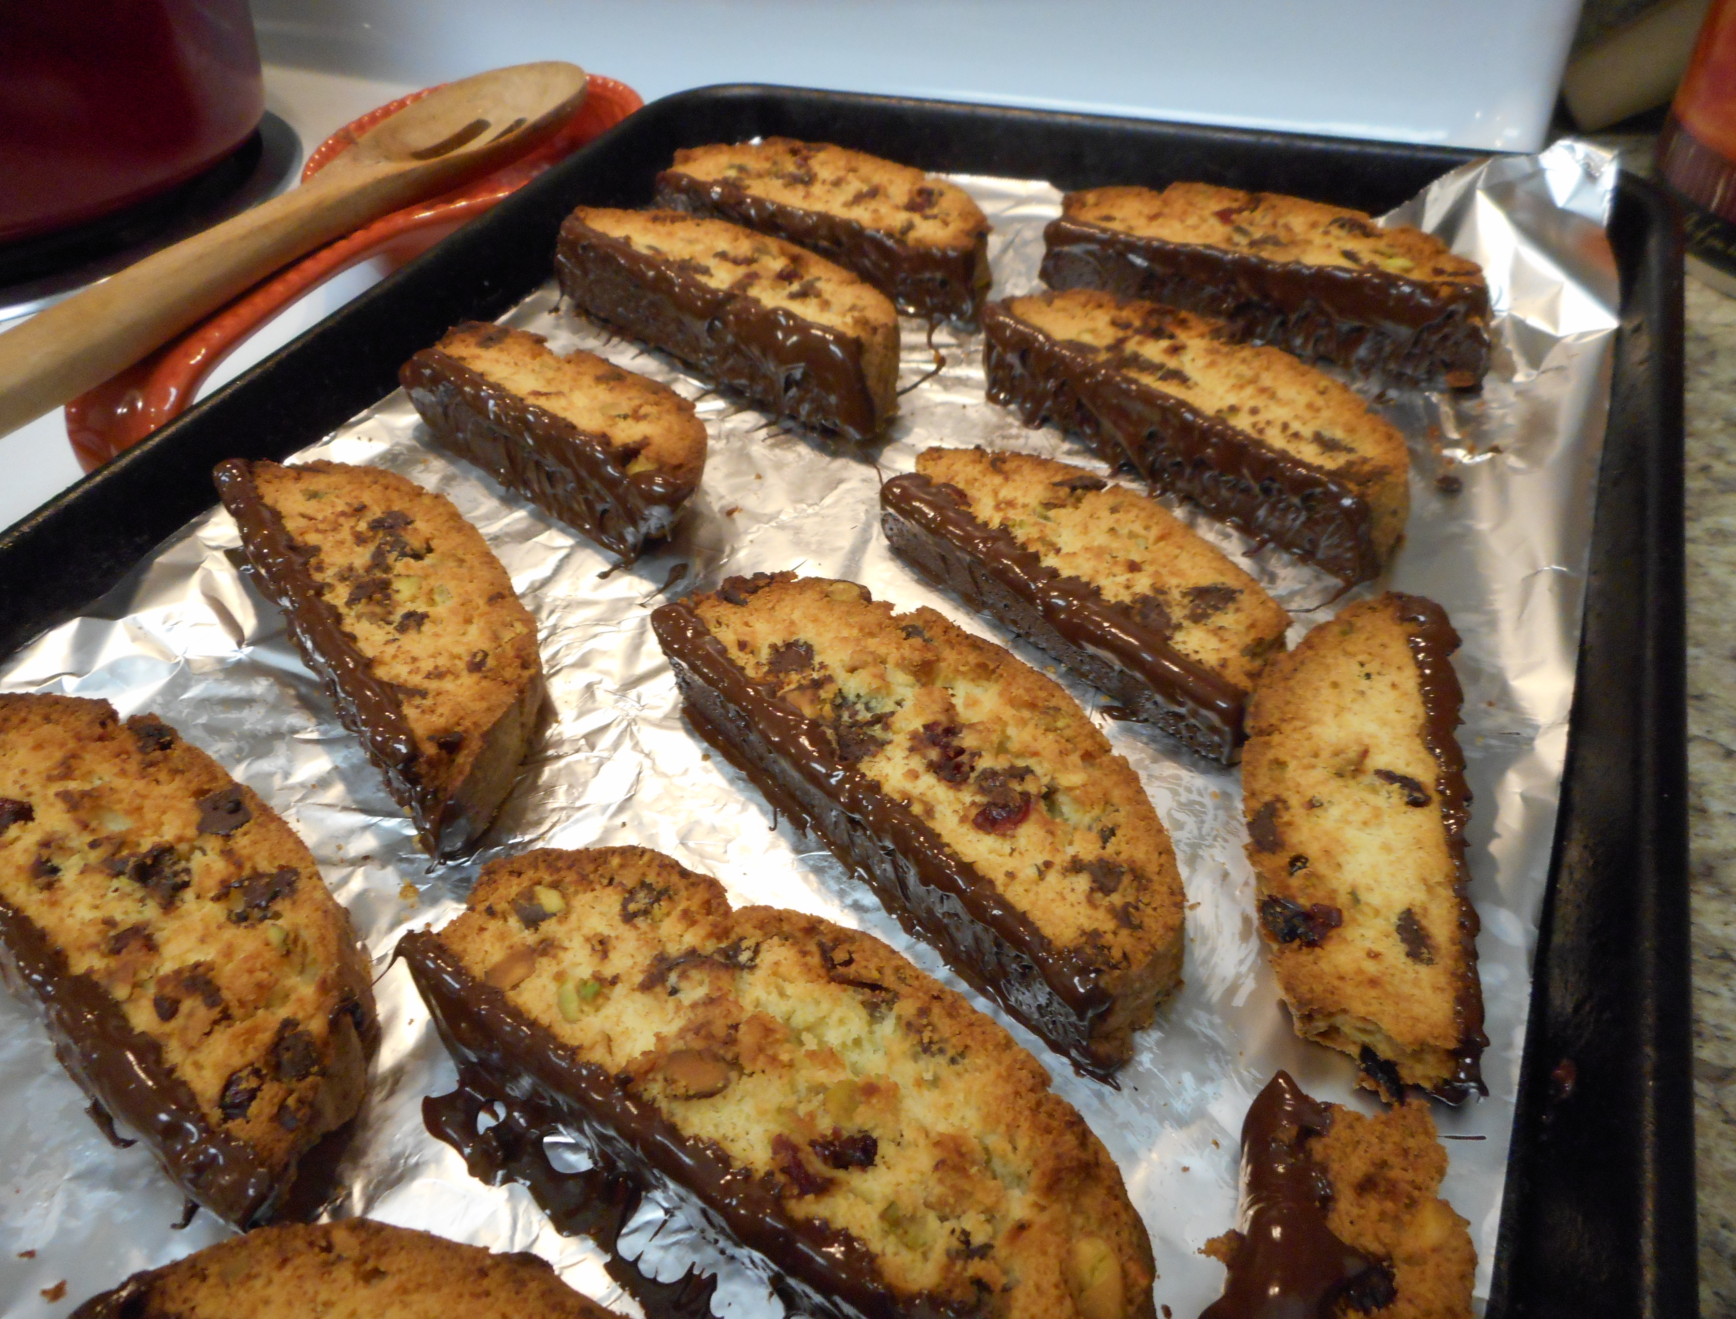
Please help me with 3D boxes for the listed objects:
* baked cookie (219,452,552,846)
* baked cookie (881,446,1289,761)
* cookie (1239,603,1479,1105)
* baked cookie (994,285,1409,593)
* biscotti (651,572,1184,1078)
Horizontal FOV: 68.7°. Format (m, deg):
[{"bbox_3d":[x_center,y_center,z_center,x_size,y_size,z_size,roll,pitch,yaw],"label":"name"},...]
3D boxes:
[{"bbox_3d":[-0.093,-0.009,0.257,0.040,0.017,0.117,-28,53,-24],"label":"baked cookie"},{"bbox_3d":[0.046,-0.019,0.268,0.039,0.014,0.100,-33,50,-28],"label":"baked cookie"},{"bbox_3d":[0.081,0.025,0.216,0.036,0.015,0.101,9,44,14],"label":"cookie"},{"bbox_3d":[0.080,-0.063,0.310,0.045,0.018,0.121,-30,48,-26],"label":"baked cookie"},{"bbox_3d":[0.012,0.018,0.227,0.047,0.018,0.119,-31,49,-27],"label":"biscotti"}]

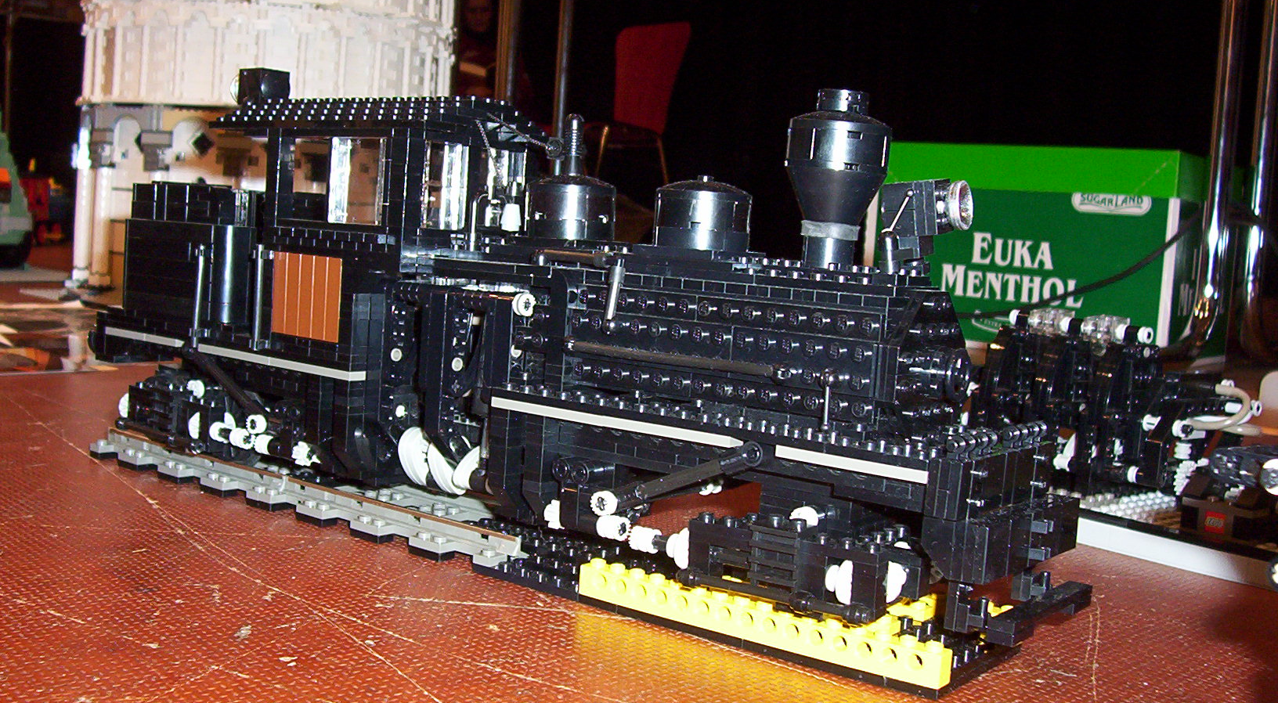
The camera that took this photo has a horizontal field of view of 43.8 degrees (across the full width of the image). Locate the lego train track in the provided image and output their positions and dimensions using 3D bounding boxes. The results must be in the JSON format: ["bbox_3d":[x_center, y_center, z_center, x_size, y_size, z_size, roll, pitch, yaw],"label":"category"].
[{"bbox_3d":[-0.065,0.064,0.598,0.429,0.015,0.061,8,8,39],"label":"lego train track"}]

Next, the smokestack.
[{"bbox_3d":[0.061,-0.053,0.487,0.032,0.055,0.032,3,6,0],"label":"smokestack"}]

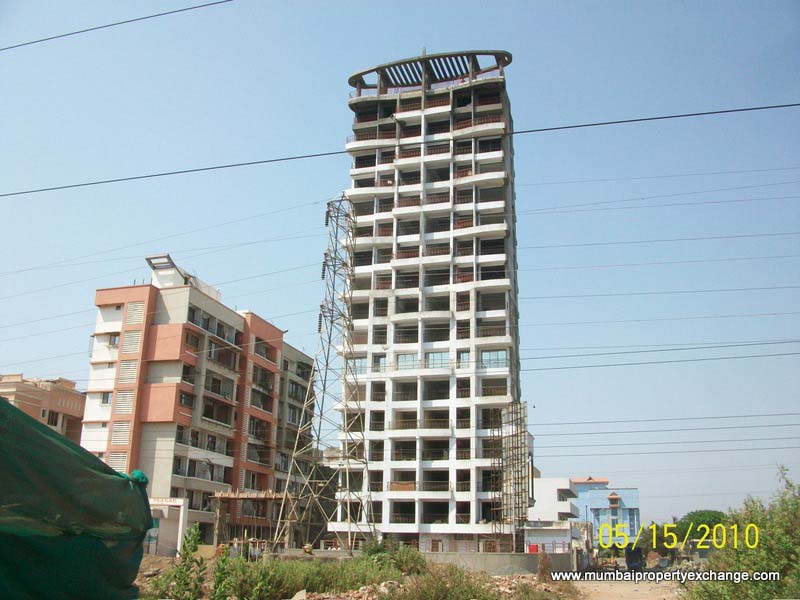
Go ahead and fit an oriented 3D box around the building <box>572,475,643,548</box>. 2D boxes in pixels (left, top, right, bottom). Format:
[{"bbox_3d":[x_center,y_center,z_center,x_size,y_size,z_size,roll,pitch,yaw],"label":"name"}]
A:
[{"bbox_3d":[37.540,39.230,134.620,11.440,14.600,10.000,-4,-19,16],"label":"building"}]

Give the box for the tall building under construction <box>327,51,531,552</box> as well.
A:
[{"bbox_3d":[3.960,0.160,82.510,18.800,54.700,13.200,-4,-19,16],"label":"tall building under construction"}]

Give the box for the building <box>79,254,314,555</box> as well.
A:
[{"bbox_3d":[-21.020,14.340,85.320,11.700,28.700,32.400,-4,-19,15],"label":"building"}]

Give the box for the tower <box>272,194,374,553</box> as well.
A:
[{"bbox_3d":[-4.410,4.230,51.040,5.100,25.700,5.100,-4,-19,16],"label":"tower"}]

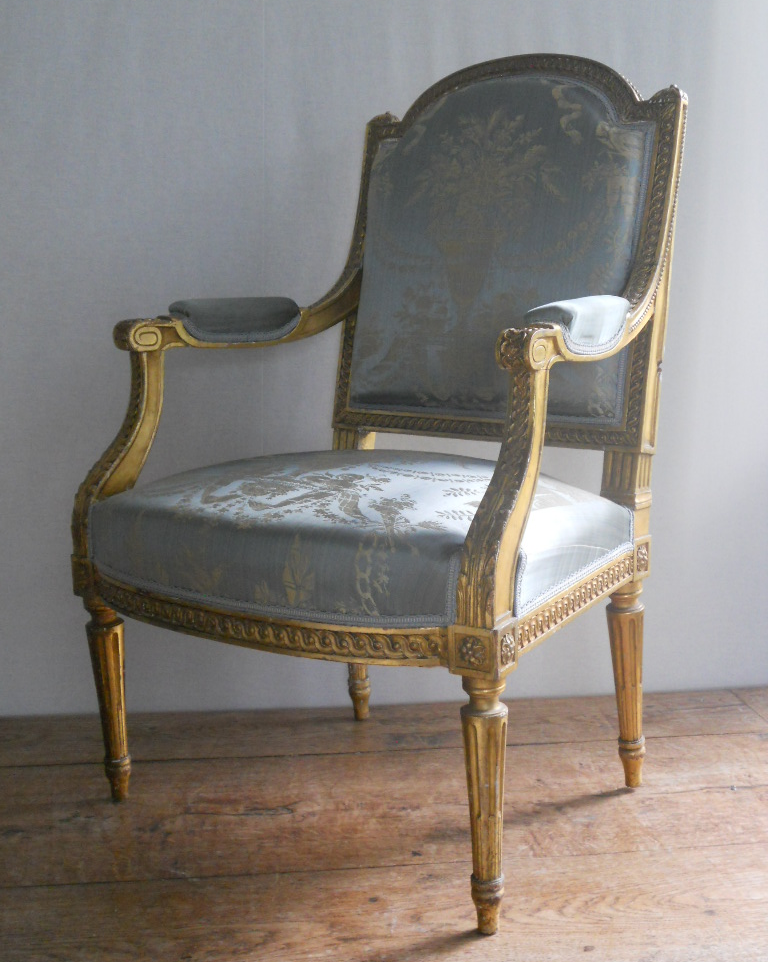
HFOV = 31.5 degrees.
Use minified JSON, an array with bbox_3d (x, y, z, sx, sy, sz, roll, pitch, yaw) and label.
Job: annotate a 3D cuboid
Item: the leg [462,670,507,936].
[{"bbox_3d":[0.105,0.329,1.403,0.049,0.286,0.049,-2,10,0],"label":"leg"}]

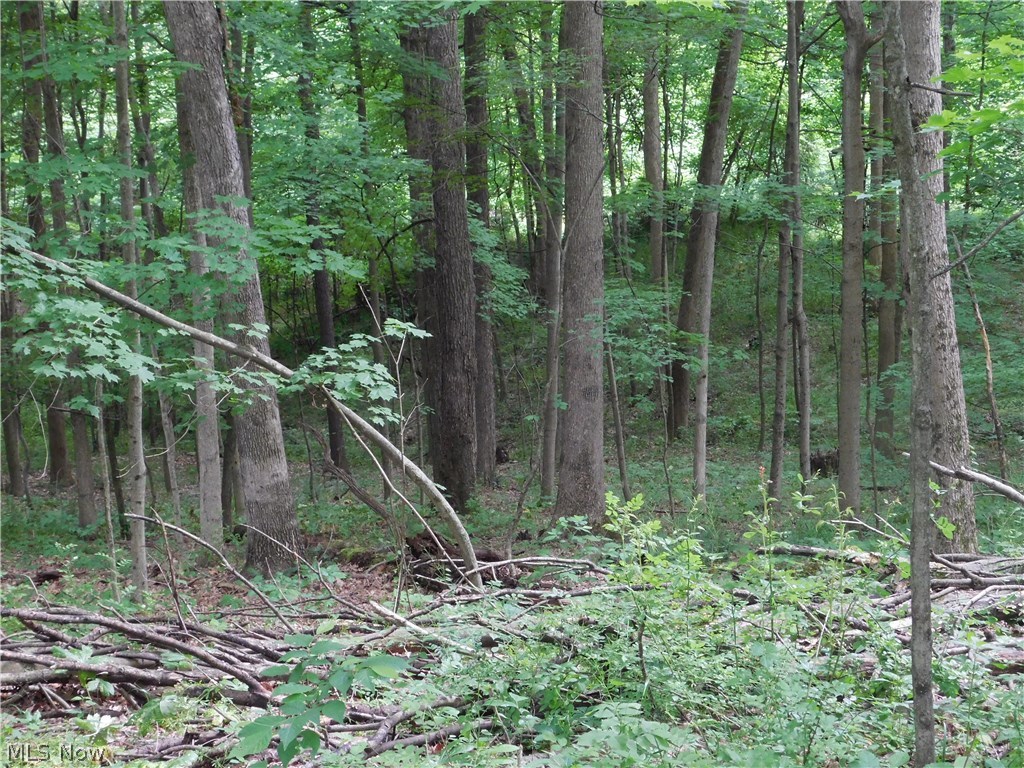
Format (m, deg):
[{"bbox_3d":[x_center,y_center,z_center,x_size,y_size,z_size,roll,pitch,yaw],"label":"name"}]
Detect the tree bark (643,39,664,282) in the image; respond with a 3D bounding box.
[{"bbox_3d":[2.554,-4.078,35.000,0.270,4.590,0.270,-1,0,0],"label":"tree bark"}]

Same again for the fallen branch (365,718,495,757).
[{"bbox_3d":[-0.320,1.417,7.825,0.070,0.080,0.734,1,2,41],"label":"fallen branch"}]

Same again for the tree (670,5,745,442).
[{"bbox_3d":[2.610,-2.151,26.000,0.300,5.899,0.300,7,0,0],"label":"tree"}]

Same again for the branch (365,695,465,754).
[{"bbox_3d":[-0.386,1.393,8.075,0.120,0.160,0.830,1,1,25],"label":"branch"}]

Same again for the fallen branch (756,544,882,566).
[{"bbox_3d":[2.221,1.239,14.150,0.960,0.150,0.140,1,1,31],"label":"fallen branch"}]

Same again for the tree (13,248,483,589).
[{"bbox_3d":[-1.504,0.089,12.300,3.628,0.500,0.400,37,0,-10],"label":"tree"}]

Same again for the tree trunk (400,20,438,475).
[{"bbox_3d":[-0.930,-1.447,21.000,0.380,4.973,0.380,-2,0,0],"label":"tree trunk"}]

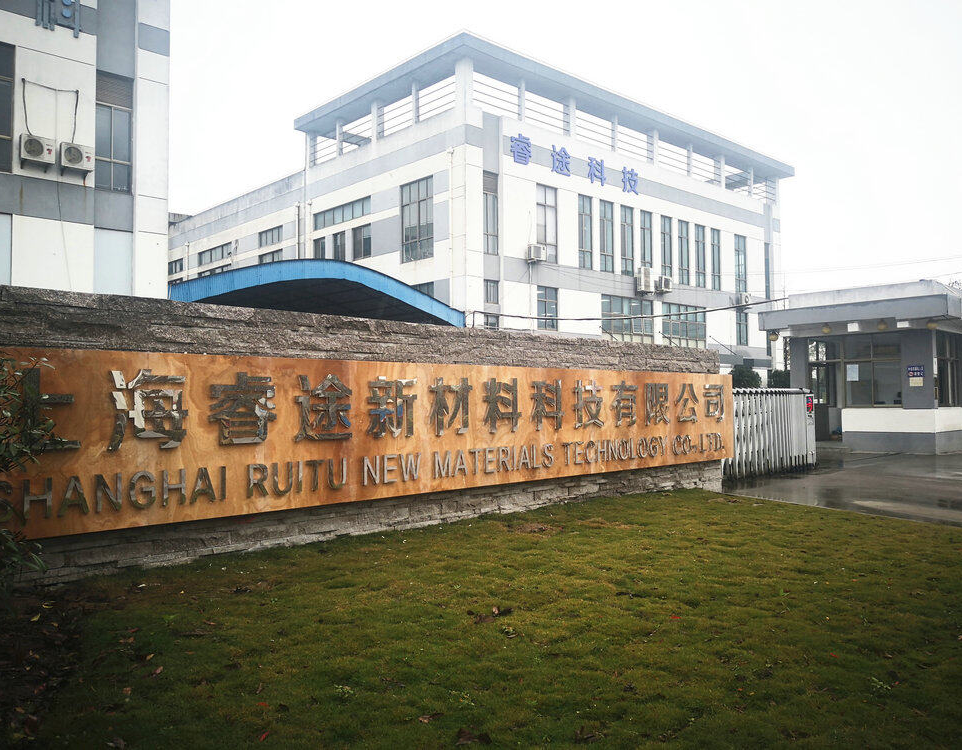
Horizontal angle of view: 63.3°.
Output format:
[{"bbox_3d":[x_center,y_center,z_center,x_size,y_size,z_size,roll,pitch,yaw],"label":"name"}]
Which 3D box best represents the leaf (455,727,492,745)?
[{"bbox_3d":[-0.031,1.476,3.193,0.142,0.035,0.095,-1,-2,0],"label":"leaf"}]

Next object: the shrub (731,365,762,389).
[{"bbox_3d":[10.866,1.050,31.950,1.400,2.880,1.400,-1,-2,19],"label":"shrub"}]

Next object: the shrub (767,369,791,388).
[{"bbox_3d":[12.362,1.125,31.953,1.300,2.700,1.300,-1,-2,21],"label":"shrub"}]

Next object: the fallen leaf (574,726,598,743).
[{"bbox_3d":[0.428,1.471,3.192,0.092,0.035,0.075,-1,-2,0],"label":"fallen leaf"}]

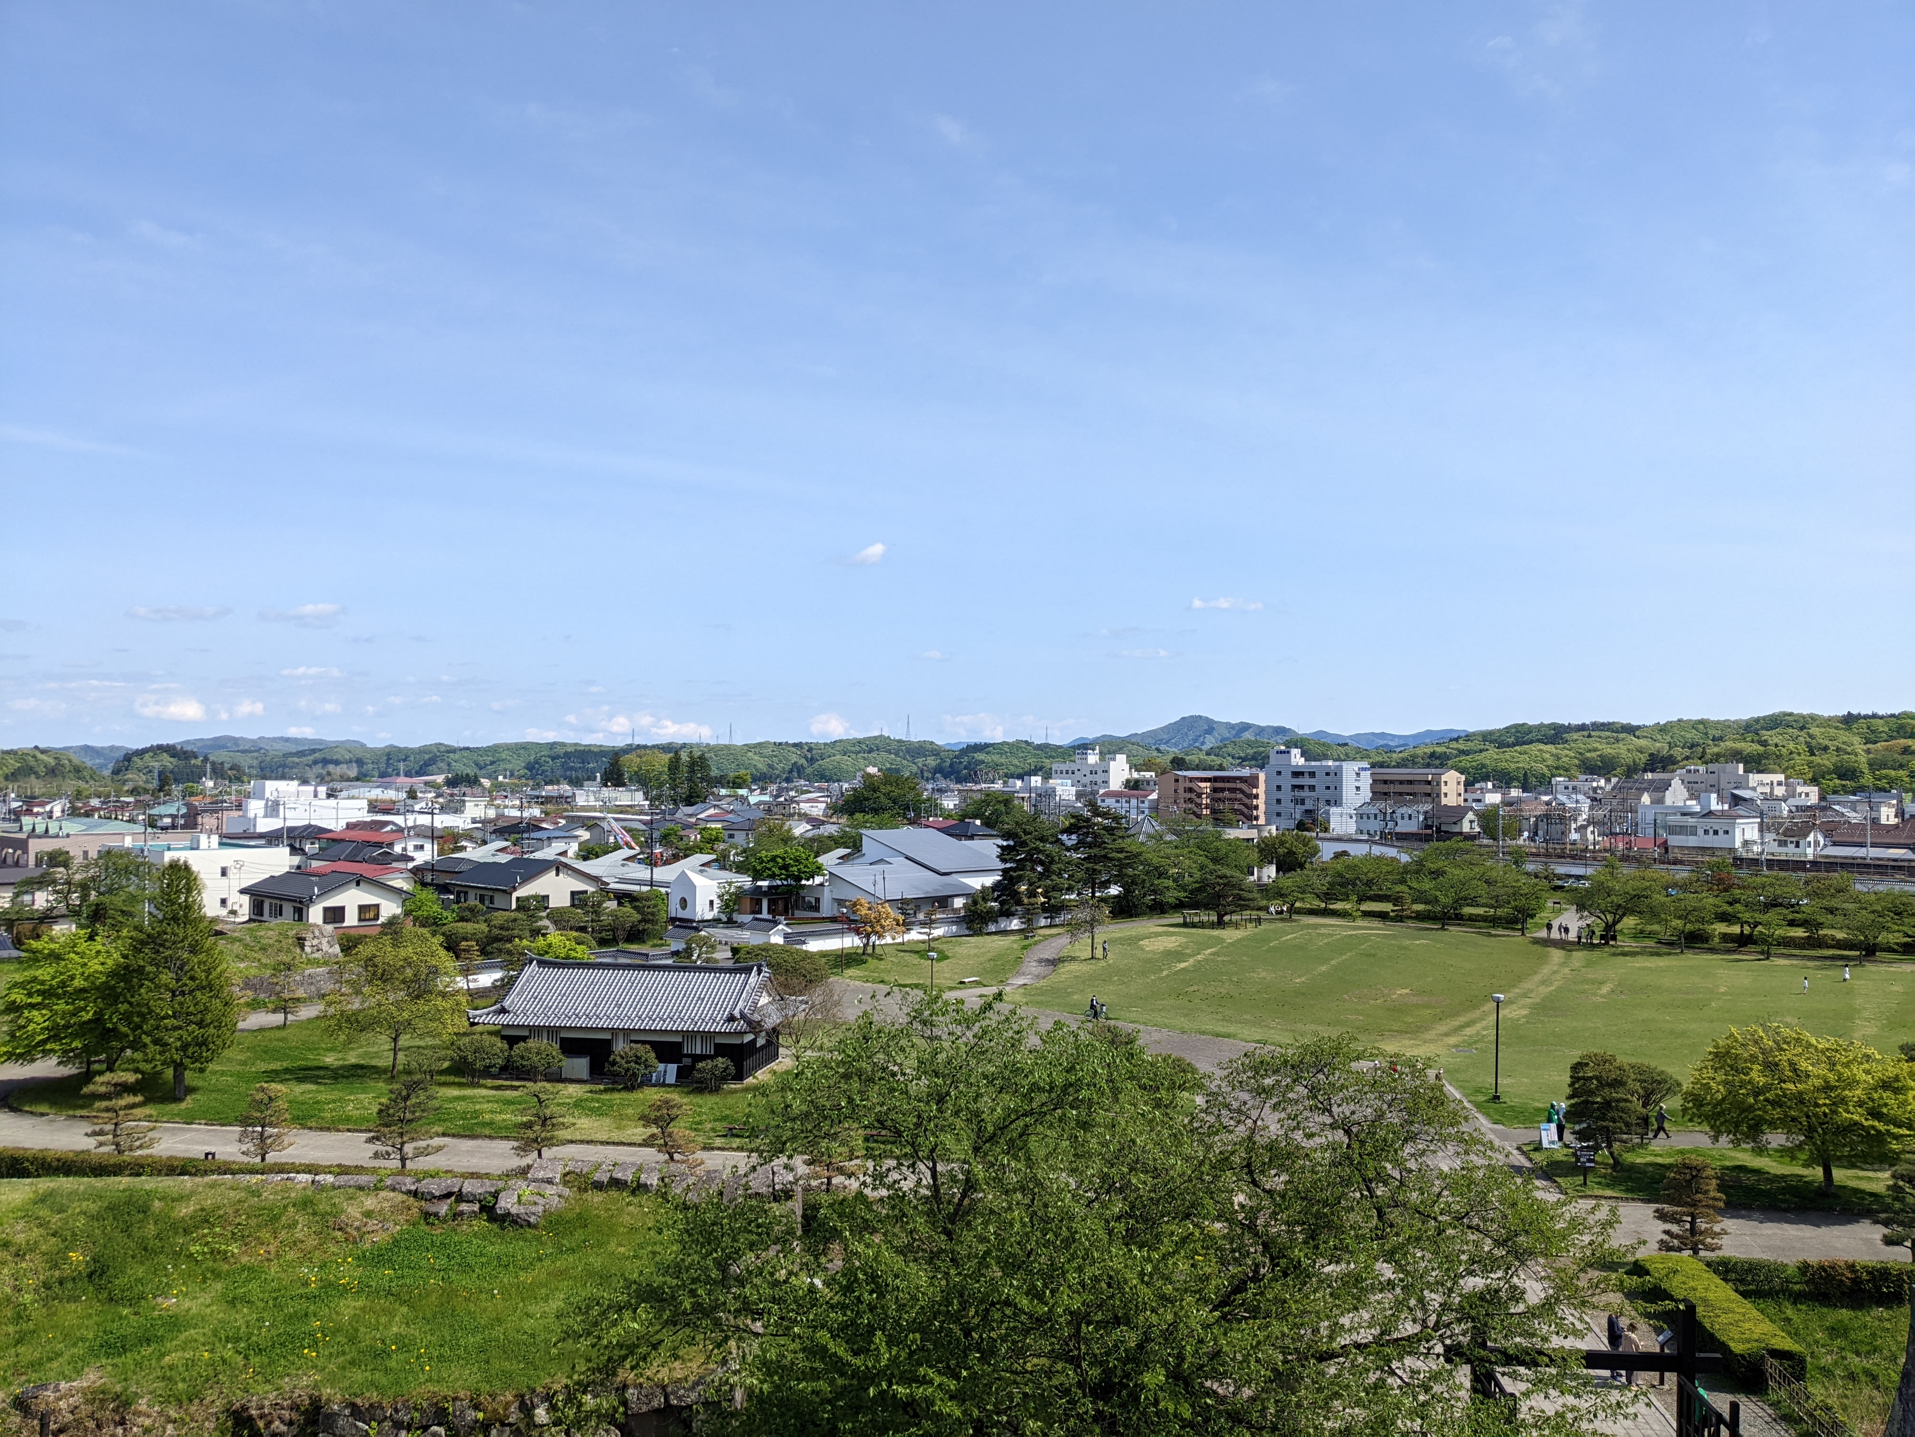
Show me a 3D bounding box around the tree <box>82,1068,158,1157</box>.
[{"bbox_3d":[-34.943,16.531,62.408,3.000,3.850,2.900,0,-2,0],"label":"tree"}]

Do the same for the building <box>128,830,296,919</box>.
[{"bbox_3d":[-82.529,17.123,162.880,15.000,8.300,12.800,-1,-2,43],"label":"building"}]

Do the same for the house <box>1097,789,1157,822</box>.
[{"bbox_3d":[49.609,23.858,420.866,9.000,9.300,17.500,2,-2,-45],"label":"house"}]

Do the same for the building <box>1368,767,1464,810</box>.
[{"bbox_3d":[112.794,19.109,369.517,9.000,13.074,23.000,1,-2,-37],"label":"building"}]

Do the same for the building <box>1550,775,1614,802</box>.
[{"bbox_3d":[164.145,20.842,392.637,9.500,11.181,13.000,1,-2,-38],"label":"building"}]

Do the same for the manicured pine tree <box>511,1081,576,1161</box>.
[{"bbox_3d":[-17.471,16.838,62.693,2.510,3.260,2.510,0,-2,0],"label":"manicured pine tree"}]

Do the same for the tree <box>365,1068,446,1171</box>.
[{"bbox_3d":[-22.346,16.205,60.606,3.100,4.400,2.900,0,-2,0],"label":"tree"}]

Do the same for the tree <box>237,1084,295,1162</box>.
[{"bbox_3d":[-28.751,16.754,61.987,2.296,3.320,2.296,0,-2,0],"label":"tree"}]

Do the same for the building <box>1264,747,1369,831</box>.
[{"bbox_3d":[83.526,16.648,343.911,12.800,19.400,19.000,2,-2,-45],"label":"building"}]

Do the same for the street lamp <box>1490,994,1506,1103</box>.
[{"bbox_3d":[26.757,16.305,74.049,0.637,5.210,0.637,0,-2,0],"label":"street lamp"}]

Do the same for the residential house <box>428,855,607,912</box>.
[{"bbox_3d":[-49.170,18.650,168.707,11.800,5.641,15.500,2,-2,-45],"label":"residential house"}]

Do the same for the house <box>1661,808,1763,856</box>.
[{"bbox_3d":[134.669,20.201,265.509,10.500,7.900,12.000,1,-2,-40],"label":"house"}]

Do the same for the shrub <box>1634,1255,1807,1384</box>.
[{"bbox_3d":[21.409,16.828,42.345,1.900,1.000,7.600,0,-2,6],"label":"shrub"}]

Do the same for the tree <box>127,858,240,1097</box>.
[{"bbox_3d":[-38.318,12.974,73.804,5.100,11.600,5.000,0,-2,0],"label":"tree"}]

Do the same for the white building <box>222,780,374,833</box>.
[{"bbox_3d":[-129.144,18.613,292.716,15.000,12.600,22.000,-2,-2,44],"label":"white building"}]

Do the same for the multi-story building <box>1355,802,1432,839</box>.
[{"bbox_3d":[90.078,20.277,304.003,8.000,6.620,15.500,2,-2,-42],"label":"multi-story building"}]

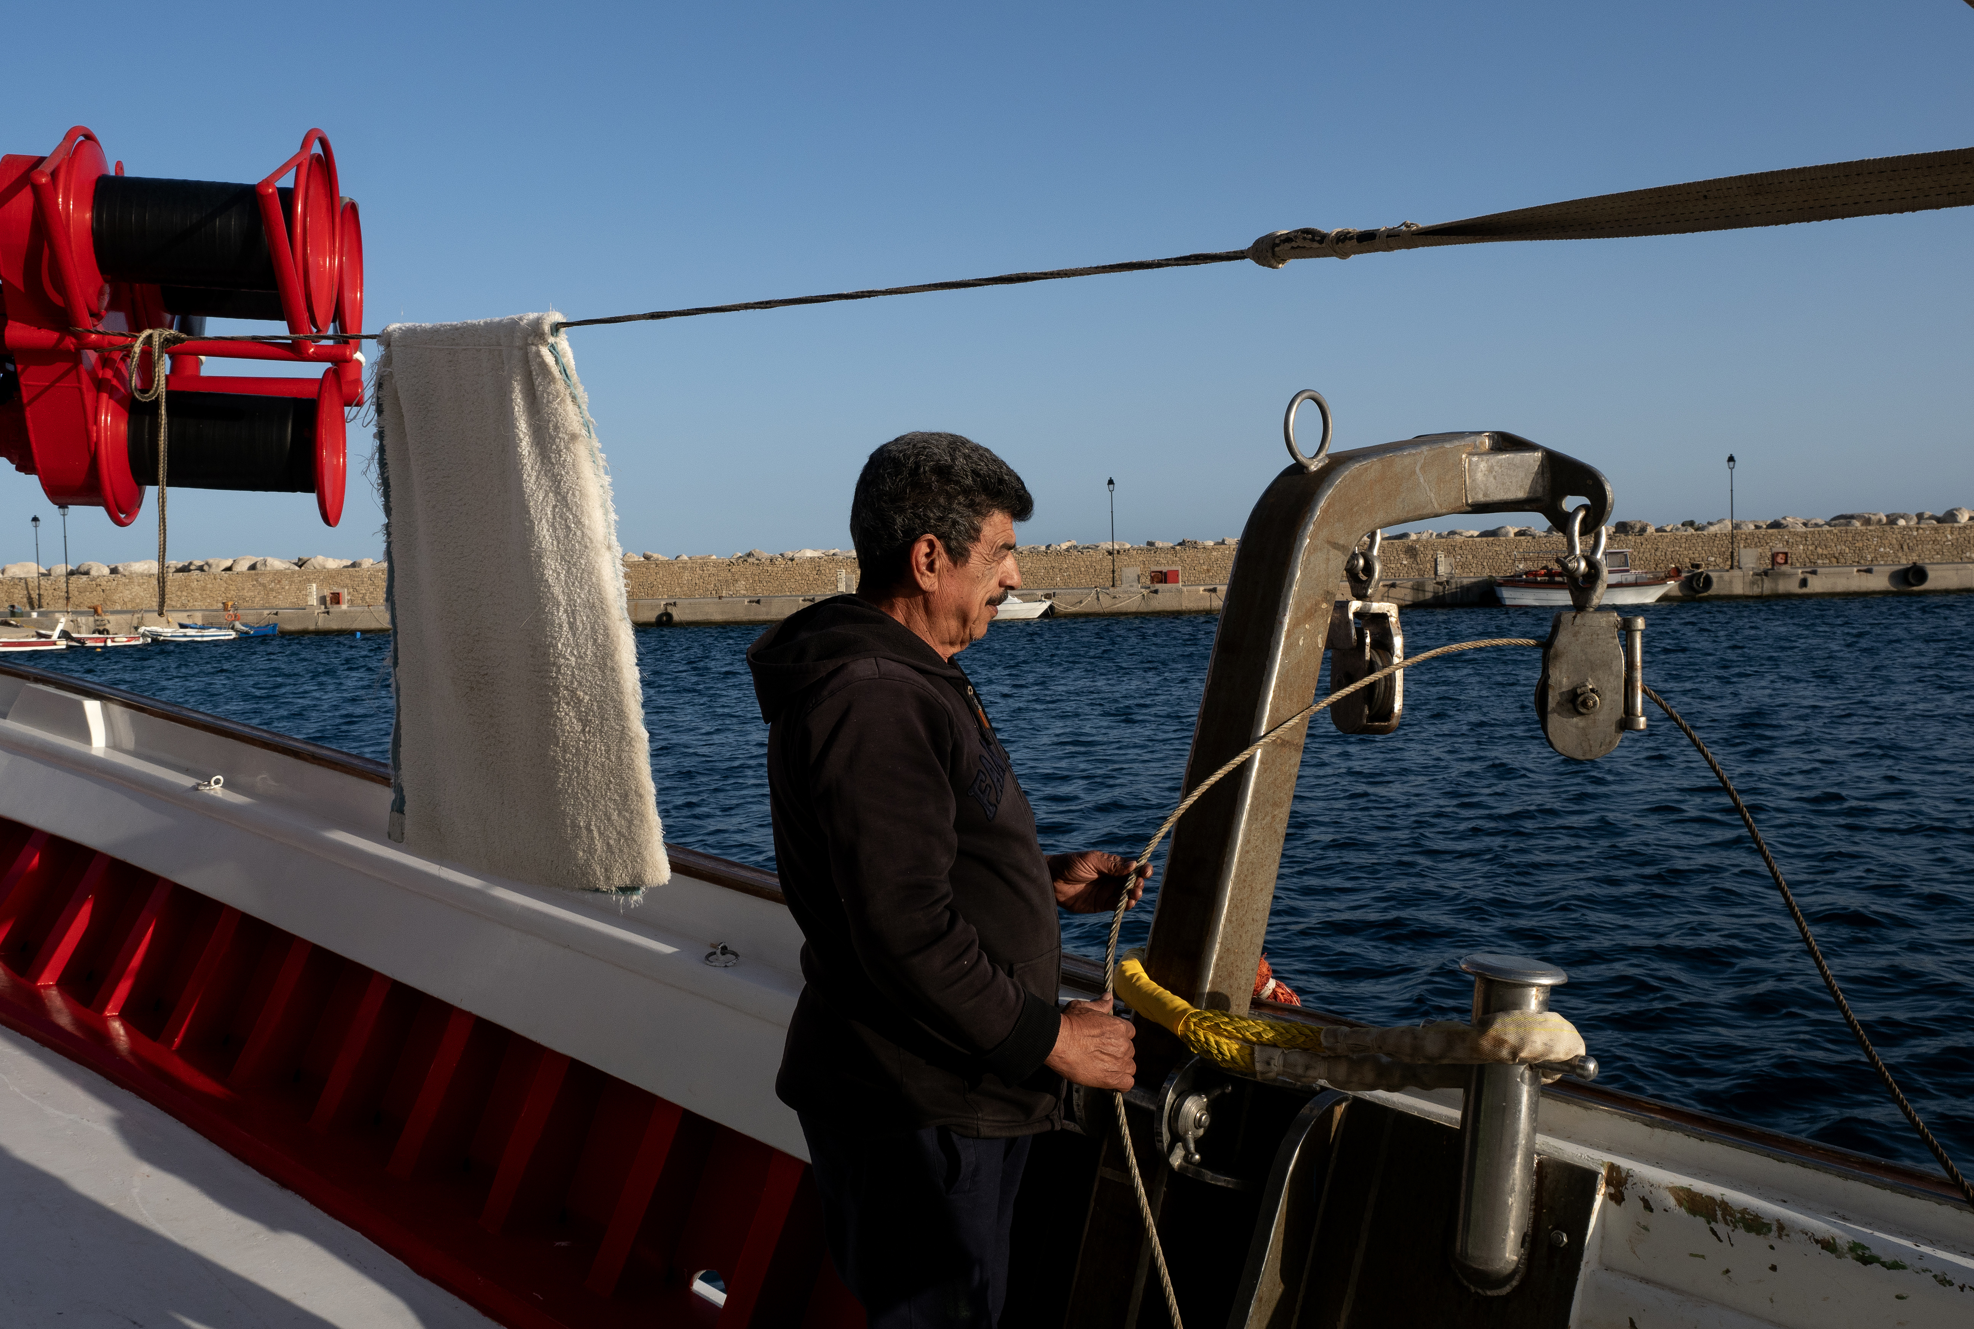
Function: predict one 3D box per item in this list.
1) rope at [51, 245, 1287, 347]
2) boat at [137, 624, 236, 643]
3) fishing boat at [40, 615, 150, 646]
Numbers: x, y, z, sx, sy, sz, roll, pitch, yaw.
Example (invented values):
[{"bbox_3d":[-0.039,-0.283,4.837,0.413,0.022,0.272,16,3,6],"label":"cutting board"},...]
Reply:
[{"bbox_3d":[-1.021,-0.599,3.003,0.030,0.070,3.680,-5,10,-44],"label":"rope"},{"bbox_3d":[-35.090,-1.366,75.000,4.200,0.850,1.600,-1,4,11],"label":"boat"},{"bbox_3d":[-38.201,-1.441,73.000,4.600,1.300,1.700,-1,4,11],"label":"fishing boat"}]

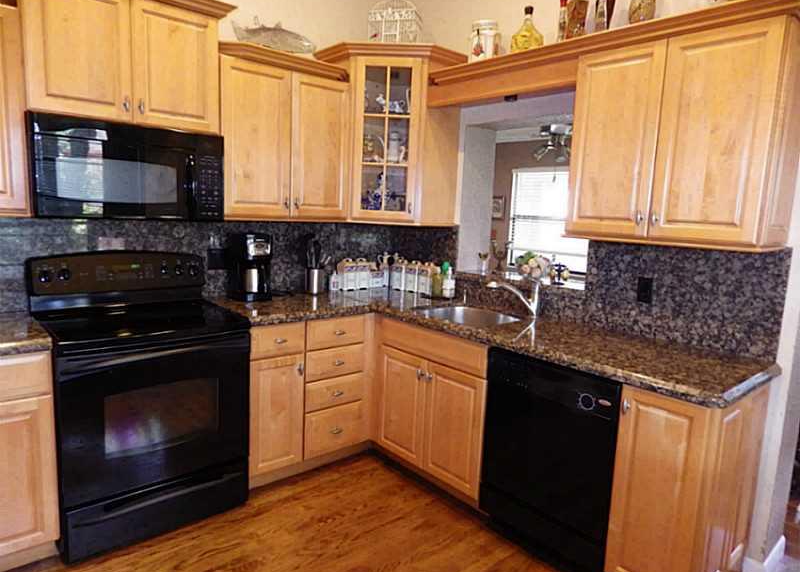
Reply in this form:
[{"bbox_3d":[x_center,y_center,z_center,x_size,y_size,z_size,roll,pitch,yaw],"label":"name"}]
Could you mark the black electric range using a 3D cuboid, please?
[{"bbox_3d":[-1.193,0.459,2.397,0.763,1.190,0.660,-5,11,-41],"label":"black electric range"}]

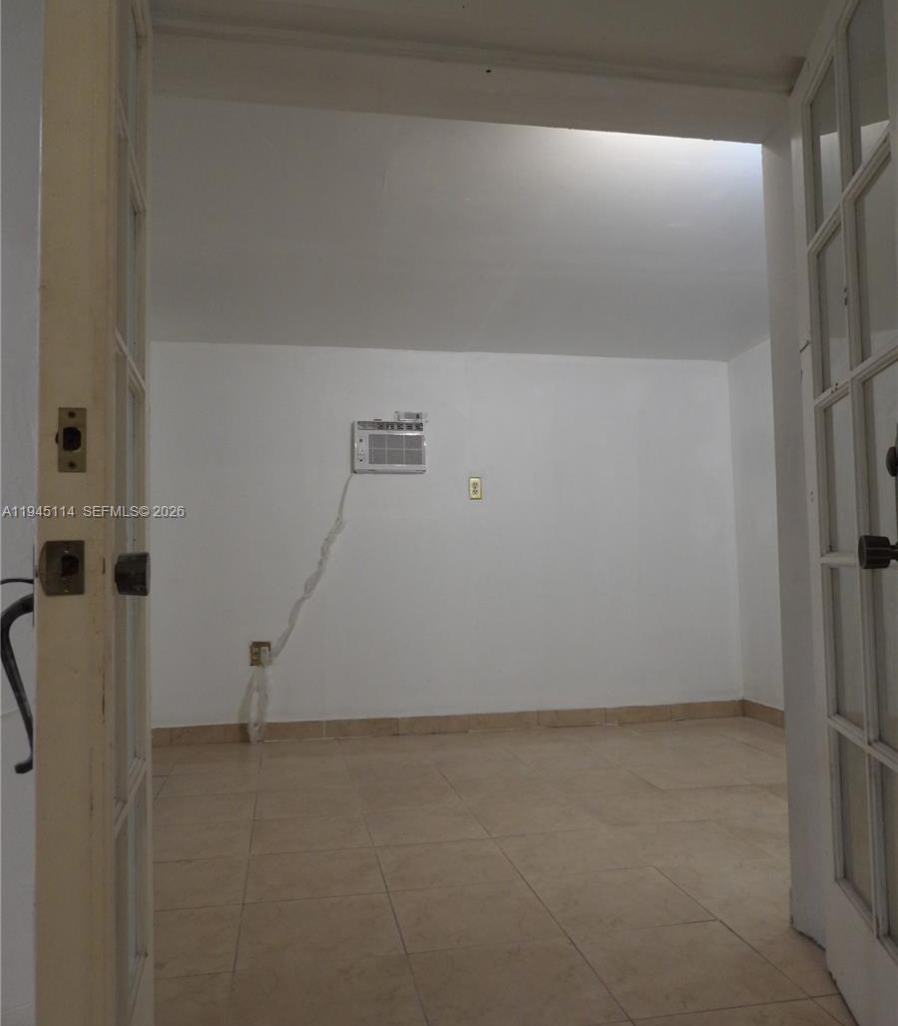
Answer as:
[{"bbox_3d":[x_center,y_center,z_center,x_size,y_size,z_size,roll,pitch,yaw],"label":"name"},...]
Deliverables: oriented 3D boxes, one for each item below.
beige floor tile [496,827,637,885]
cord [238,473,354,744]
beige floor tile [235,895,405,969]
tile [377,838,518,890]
[{"bbox_3d":[0.390,1.112,2.715,0.406,0.010,0.403,0,-4,-11],"label":"beige floor tile"},{"bbox_3d":[-0.816,0.503,4.475,0.616,1.428,0.090,0,-4,-9],"label":"cord"},{"bbox_3d":[-0.336,1.078,2.147,0.403,0.010,0.398,0,-4,-11],"label":"beige floor tile"},{"bbox_3d":[-0.011,1.097,2.601,0.401,0.010,0.387,0,-4,-11],"label":"tile"}]

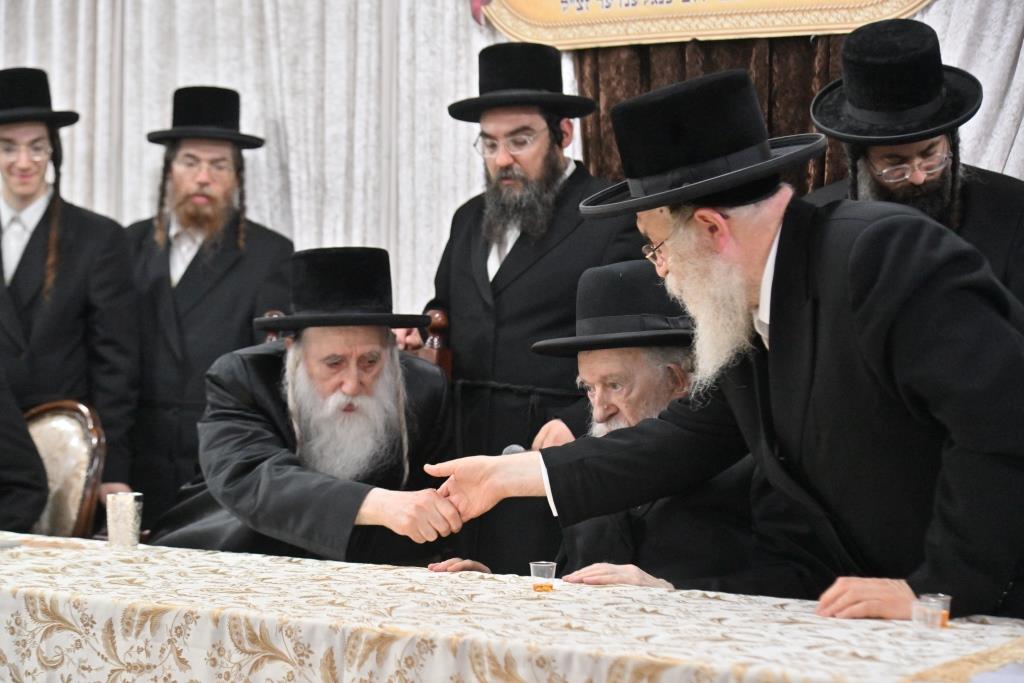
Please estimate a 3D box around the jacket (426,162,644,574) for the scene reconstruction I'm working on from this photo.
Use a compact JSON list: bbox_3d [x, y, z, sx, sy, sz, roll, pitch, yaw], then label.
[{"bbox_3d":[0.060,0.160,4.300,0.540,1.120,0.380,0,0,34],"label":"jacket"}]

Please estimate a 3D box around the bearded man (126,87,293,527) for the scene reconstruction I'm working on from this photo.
[{"bbox_3d":[-0.840,0.230,5.150,0.520,1.850,0.340,0,0,12],"label":"bearded man"}]

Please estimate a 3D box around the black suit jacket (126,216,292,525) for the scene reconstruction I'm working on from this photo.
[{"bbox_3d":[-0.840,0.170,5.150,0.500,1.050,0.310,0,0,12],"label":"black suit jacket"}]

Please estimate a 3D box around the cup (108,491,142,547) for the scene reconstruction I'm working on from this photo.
[{"bbox_3d":[-0.768,0.355,3.720,0.071,0.105,0.071,0,0,0],"label":"cup"}]

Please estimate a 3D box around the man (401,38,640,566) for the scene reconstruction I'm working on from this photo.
[{"bbox_3d":[0.040,0.235,4.300,0.580,1.840,0.430,0,0,34],"label":"man"}]

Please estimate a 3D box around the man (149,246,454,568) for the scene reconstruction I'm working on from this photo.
[{"bbox_3d":[-0.410,0.490,3.680,0.600,1.320,0.750,0,0,7],"label":"man"}]

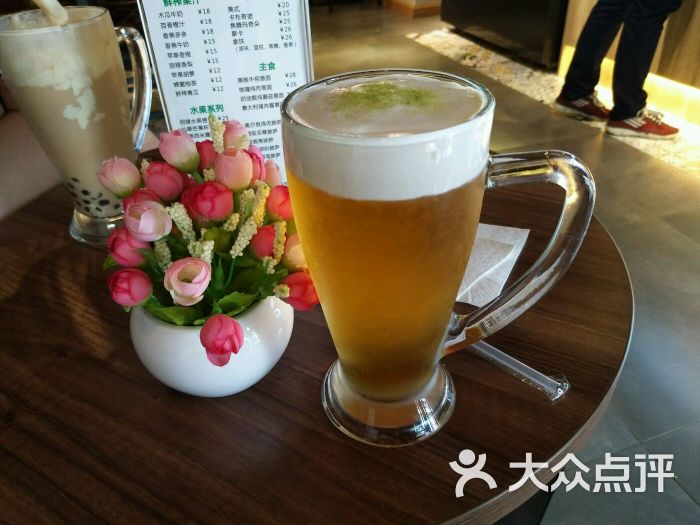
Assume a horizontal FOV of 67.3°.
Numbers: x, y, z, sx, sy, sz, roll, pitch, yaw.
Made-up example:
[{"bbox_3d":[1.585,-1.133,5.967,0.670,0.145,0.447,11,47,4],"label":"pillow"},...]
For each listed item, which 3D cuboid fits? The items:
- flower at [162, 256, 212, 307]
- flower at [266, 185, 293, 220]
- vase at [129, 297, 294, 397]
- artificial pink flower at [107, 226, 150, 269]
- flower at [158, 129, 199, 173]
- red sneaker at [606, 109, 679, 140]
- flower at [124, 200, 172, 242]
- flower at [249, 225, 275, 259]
[{"bbox_3d":[-0.084,0.010,0.271,0.025,0.024,0.024,-1,15,3],"label":"flower"},{"bbox_3d":[-0.038,-0.034,0.302,0.023,0.022,0.022,-44,37,12],"label":"flower"},{"bbox_3d":[-0.085,0.041,0.337,0.100,0.072,0.100,-3,36,0],"label":"vase"},{"bbox_3d":[-0.122,-0.008,0.289,0.023,0.022,0.022,31,20,-34],"label":"artificial pink flower"},{"bbox_3d":[-0.093,-0.061,0.286,0.021,0.025,0.021,-28,24,0],"label":"flower"},{"bbox_3d":[1.343,-0.632,2.394,0.290,0.106,0.105,10,37,19],"label":"red sneaker"},{"bbox_3d":[-0.106,-0.022,0.277,0.024,0.021,0.023,-25,34,0],"label":"flower"},{"bbox_3d":[-0.050,-0.012,0.303,0.019,0.021,0.019,14,31,0],"label":"flower"}]

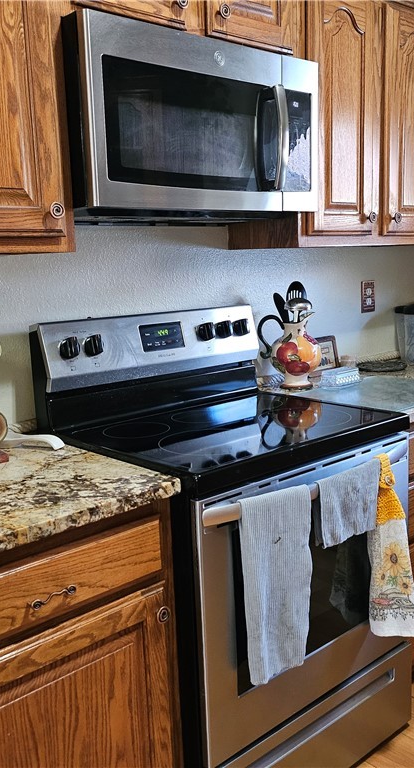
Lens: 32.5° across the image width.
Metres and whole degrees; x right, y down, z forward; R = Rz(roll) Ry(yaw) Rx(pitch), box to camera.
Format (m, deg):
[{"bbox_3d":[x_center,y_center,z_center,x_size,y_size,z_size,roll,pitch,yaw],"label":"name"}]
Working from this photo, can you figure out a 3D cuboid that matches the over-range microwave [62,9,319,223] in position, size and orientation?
[{"bbox_3d":[-0.093,-0.641,1.887,0.757,0.418,0.416,-10,12,-41],"label":"over-range microwave"}]

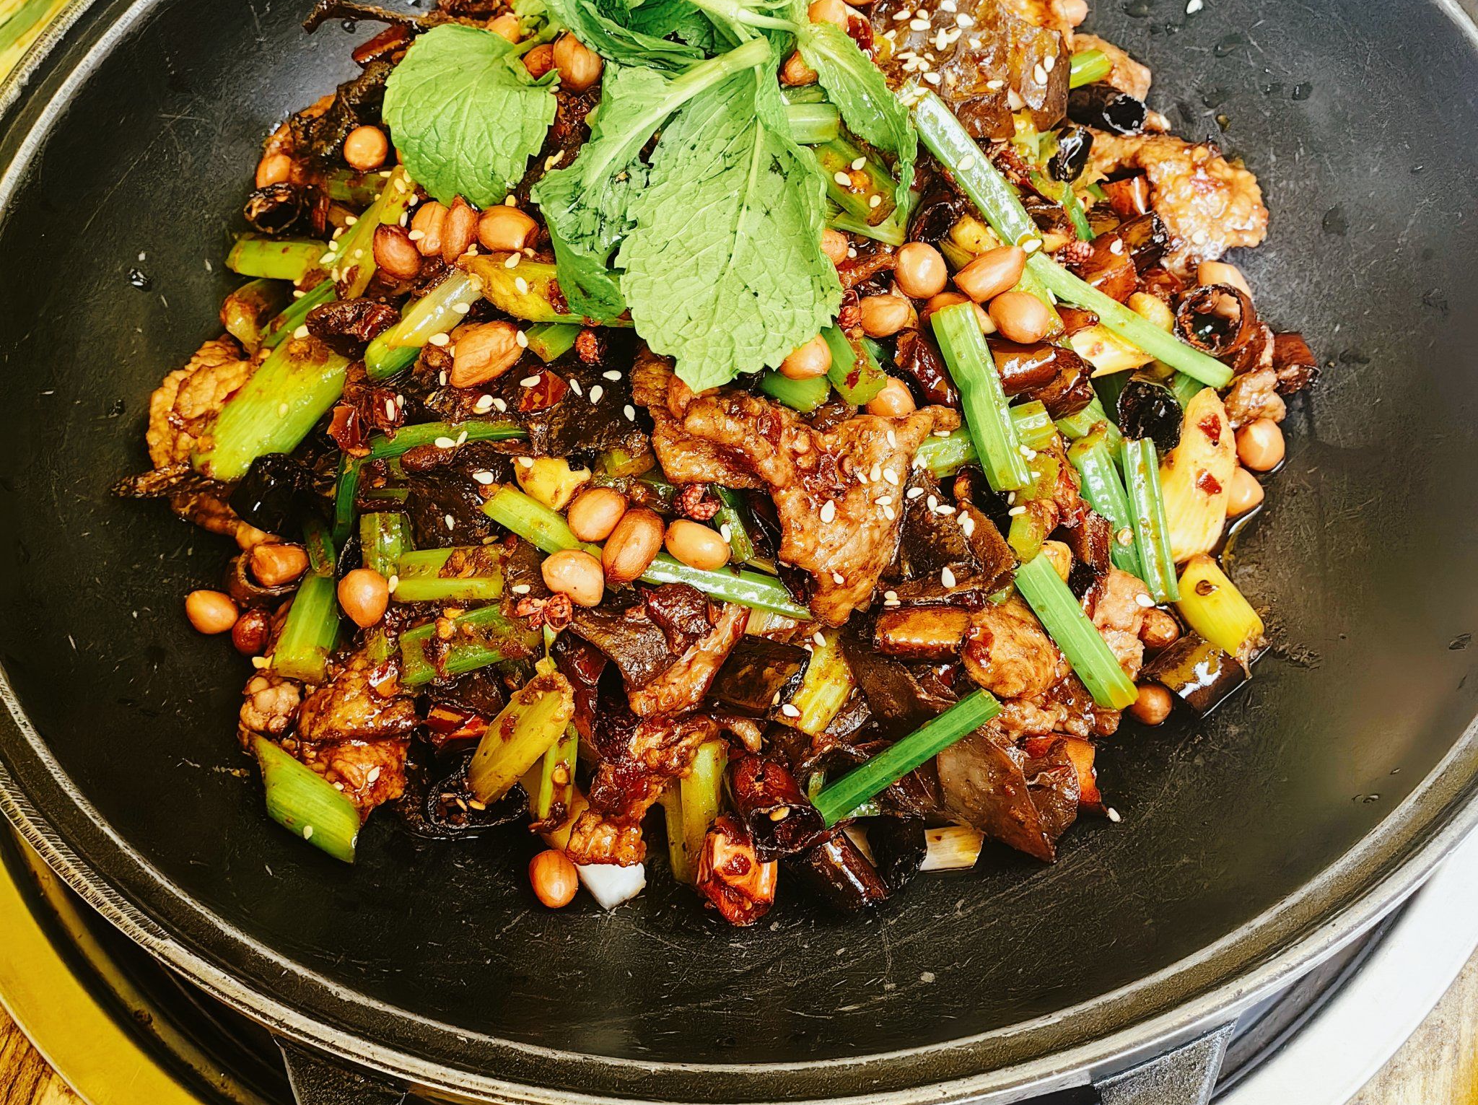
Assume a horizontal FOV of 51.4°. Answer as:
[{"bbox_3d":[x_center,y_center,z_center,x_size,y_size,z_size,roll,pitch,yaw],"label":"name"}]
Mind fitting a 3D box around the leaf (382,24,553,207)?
[{"bbox_3d":[-0.056,-0.090,0.318,0.036,0.011,0.041,14,78,5],"label":"leaf"}]

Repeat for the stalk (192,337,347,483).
[{"bbox_3d":[-0.092,-0.028,0.302,0.014,0.010,0.033,34,78,5],"label":"stalk"}]

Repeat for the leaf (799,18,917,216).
[{"bbox_3d":[0.023,-0.085,0.300,0.015,0.011,0.040,-31,99,-2],"label":"leaf"}]

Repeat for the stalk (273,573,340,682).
[{"bbox_3d":[-0.079,0.014,0.281,0.011,0.009,0.021,9,73,-1],"label":"stalk"}]

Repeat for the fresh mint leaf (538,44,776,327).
[{"bbox_3d":[-0.016,-0.073,0.299,0.053,0.019,0.042,-45,80,8],"label":"fresh mint leaf"}]

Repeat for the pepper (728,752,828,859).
[{"bbox_3d":[0.006,0.042,0.259,0.013,0.013,0.017,-22,44,-5],"label":"pepper"}]

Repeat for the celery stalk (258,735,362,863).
[{"bbox_3d":[-0.076,0.044,0.273,0.011,0.009,0.024,-41,82,-18],"label":"celery stalk"}]

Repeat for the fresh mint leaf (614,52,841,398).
[{"bbox_3d":[-0.002,-0.060,0.286,0.041,0.015,0.061,11,87,6],"label":"fresh mint leaf"}]

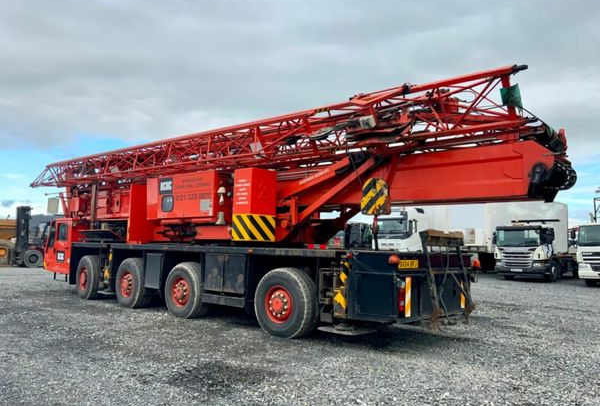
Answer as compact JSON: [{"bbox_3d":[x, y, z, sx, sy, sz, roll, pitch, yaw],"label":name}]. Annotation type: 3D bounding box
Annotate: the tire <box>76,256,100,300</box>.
[{"bbox_3d":[-5.638,2.032,13.558,1.140,1.140,0.380,-4,-7,43],"label":"tire"}]

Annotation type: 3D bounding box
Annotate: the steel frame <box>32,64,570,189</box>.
[{"bbox_3d":[-3.359,-1.061,13.248,18.500,1.100,1.200,-2,-6,43],"label":"steel frame"}]

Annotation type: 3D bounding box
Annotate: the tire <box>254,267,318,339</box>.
[{"bbox_3d":[-0.230,1.712,8.491,1.140,1.140,0.380,-4,-7,43],"label":"tire"}]

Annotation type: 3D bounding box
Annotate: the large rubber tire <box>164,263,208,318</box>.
[{"bbox_3d":[-2.334,1.859,10.460,1.140,1.140,0.380,-4,-7,43],"label":"large rubber tire"}]

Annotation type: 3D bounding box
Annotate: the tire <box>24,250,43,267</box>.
[{"bbox_3d":[-15.466,3.264,29.123,1.060,1.060,0.340,6,-7,-42],"label":"tire"}]

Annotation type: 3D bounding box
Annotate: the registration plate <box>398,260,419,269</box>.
[{"bbox_3d":[1.531,0.868,7.082,0.015,0.111,0.520,-4,-7,43],"label":"registration plate"}]

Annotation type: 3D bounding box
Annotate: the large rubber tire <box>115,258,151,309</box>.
[{"bbox_3d":[-3.937,1.919,11.966,1.140,1.140,0.380,-4,-7,43],"label":"large rubber tire"}]

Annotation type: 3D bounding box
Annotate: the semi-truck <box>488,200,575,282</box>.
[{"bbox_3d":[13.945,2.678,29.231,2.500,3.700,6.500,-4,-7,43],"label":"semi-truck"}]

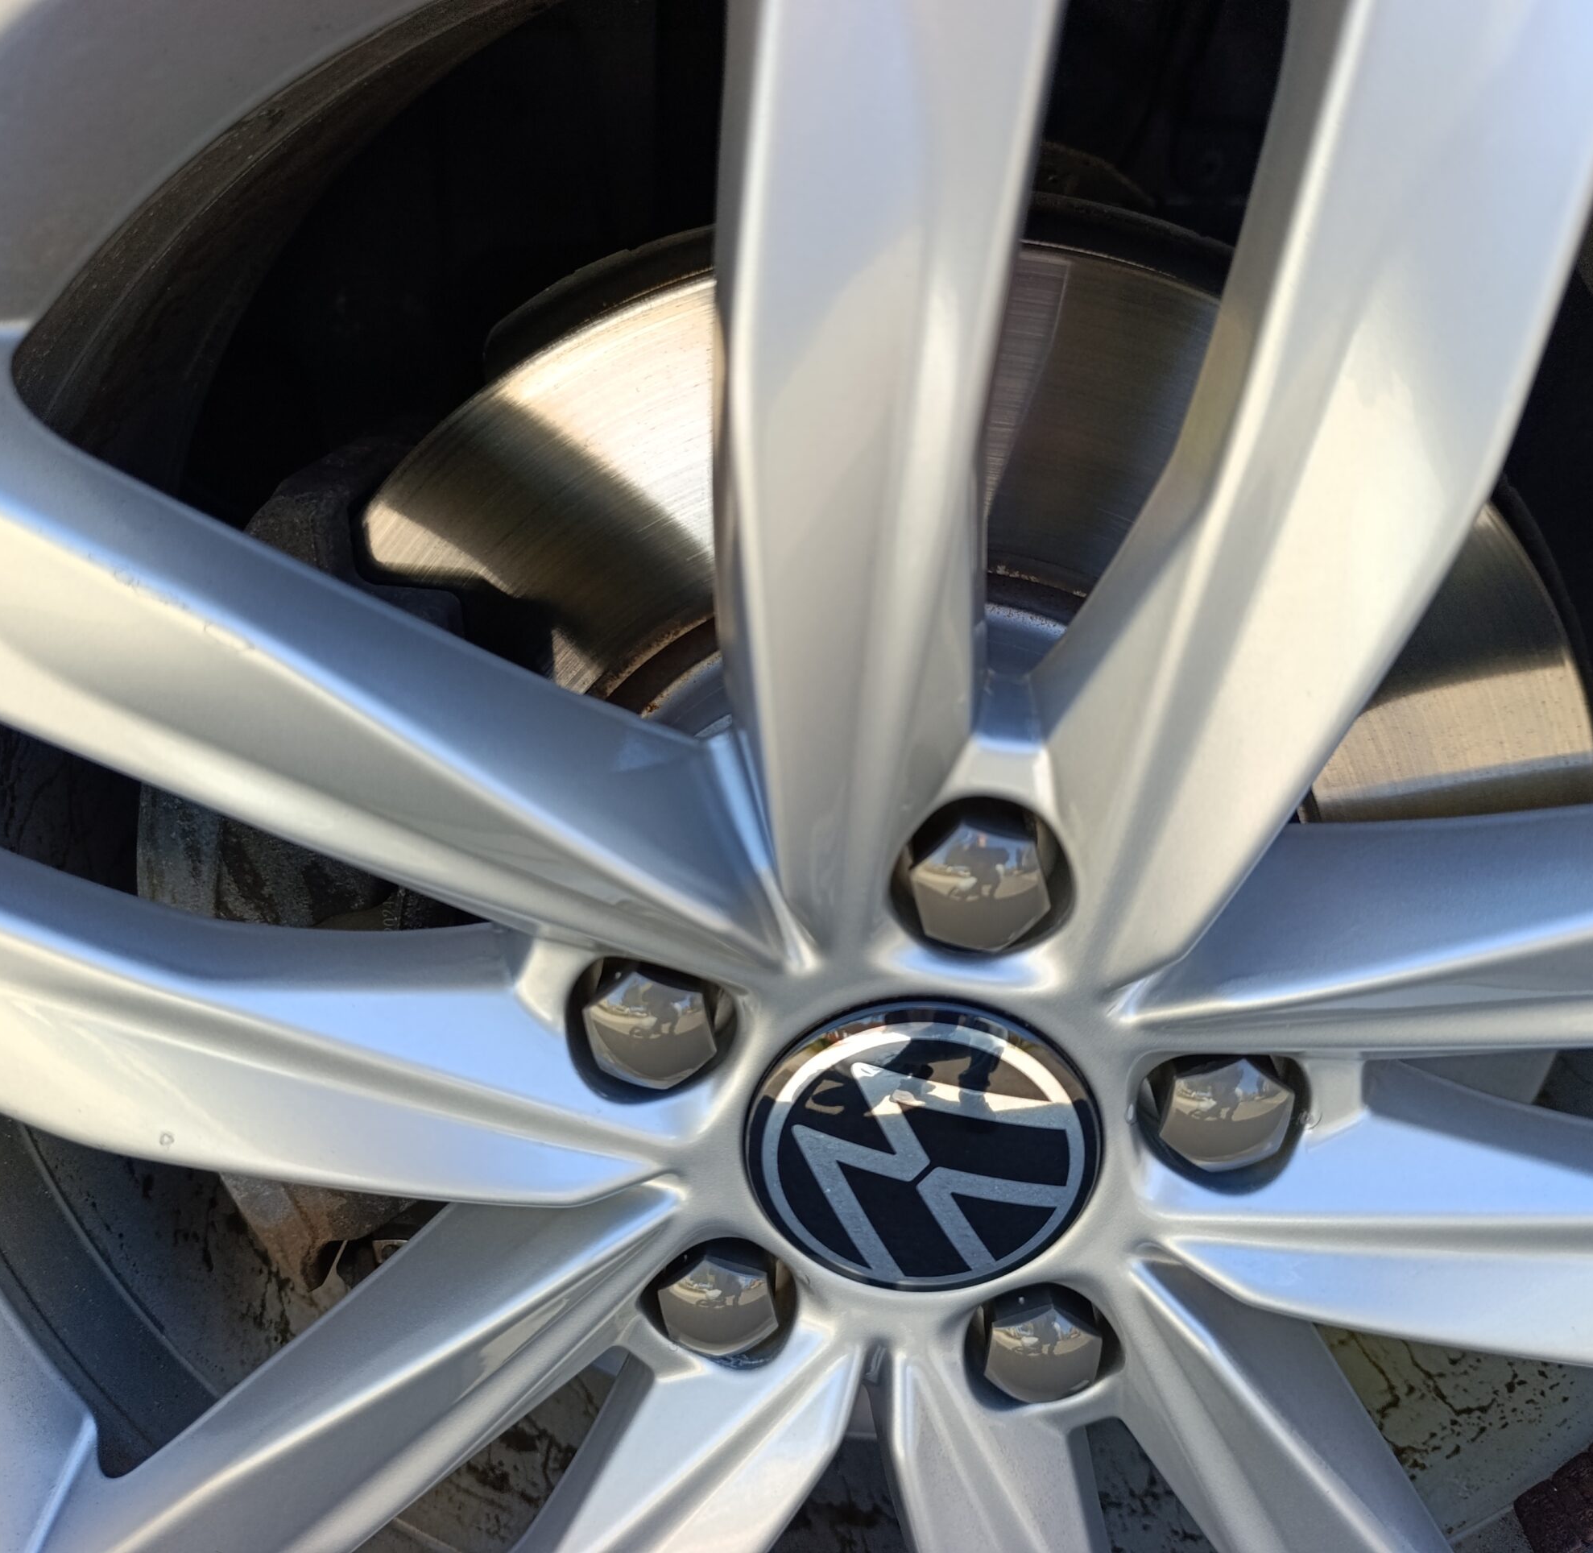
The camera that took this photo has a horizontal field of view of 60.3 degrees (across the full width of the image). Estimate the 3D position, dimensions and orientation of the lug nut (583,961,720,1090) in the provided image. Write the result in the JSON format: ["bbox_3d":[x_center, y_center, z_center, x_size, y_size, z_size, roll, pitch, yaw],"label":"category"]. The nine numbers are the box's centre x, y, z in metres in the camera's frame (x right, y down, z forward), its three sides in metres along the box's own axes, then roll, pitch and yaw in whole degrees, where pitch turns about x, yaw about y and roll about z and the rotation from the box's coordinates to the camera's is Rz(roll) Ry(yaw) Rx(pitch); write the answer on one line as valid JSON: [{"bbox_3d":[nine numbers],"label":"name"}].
[{"bbox_3d":[-0.026,0.044,0.255,0.025,0.025,0.019,0,23,3],"label":"lug nut"}]

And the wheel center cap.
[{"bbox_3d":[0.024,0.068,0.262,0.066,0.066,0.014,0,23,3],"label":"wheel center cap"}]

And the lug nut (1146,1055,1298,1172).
[{"bbox_3d":[0.079,0.060,0.256,0.025,0.025,0.019,0,23,3],"label":"lug nut"}]

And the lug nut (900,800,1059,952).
[{"bbox_3d":[0.032,0.017,0.240,0.025,0.025,0.019,0,23,3],"label":"lug nut"}]

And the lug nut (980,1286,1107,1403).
[{"bbox_3d":[0.050,0.114,0.281,0.025,0.025,0.019,0,23,3],"label":"lug nut"}]

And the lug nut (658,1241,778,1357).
[{"bbox_3d":[-0.015,0.104,0.280,0.025,0.025,0.019,0,23,3],"label":"lug nut"}]

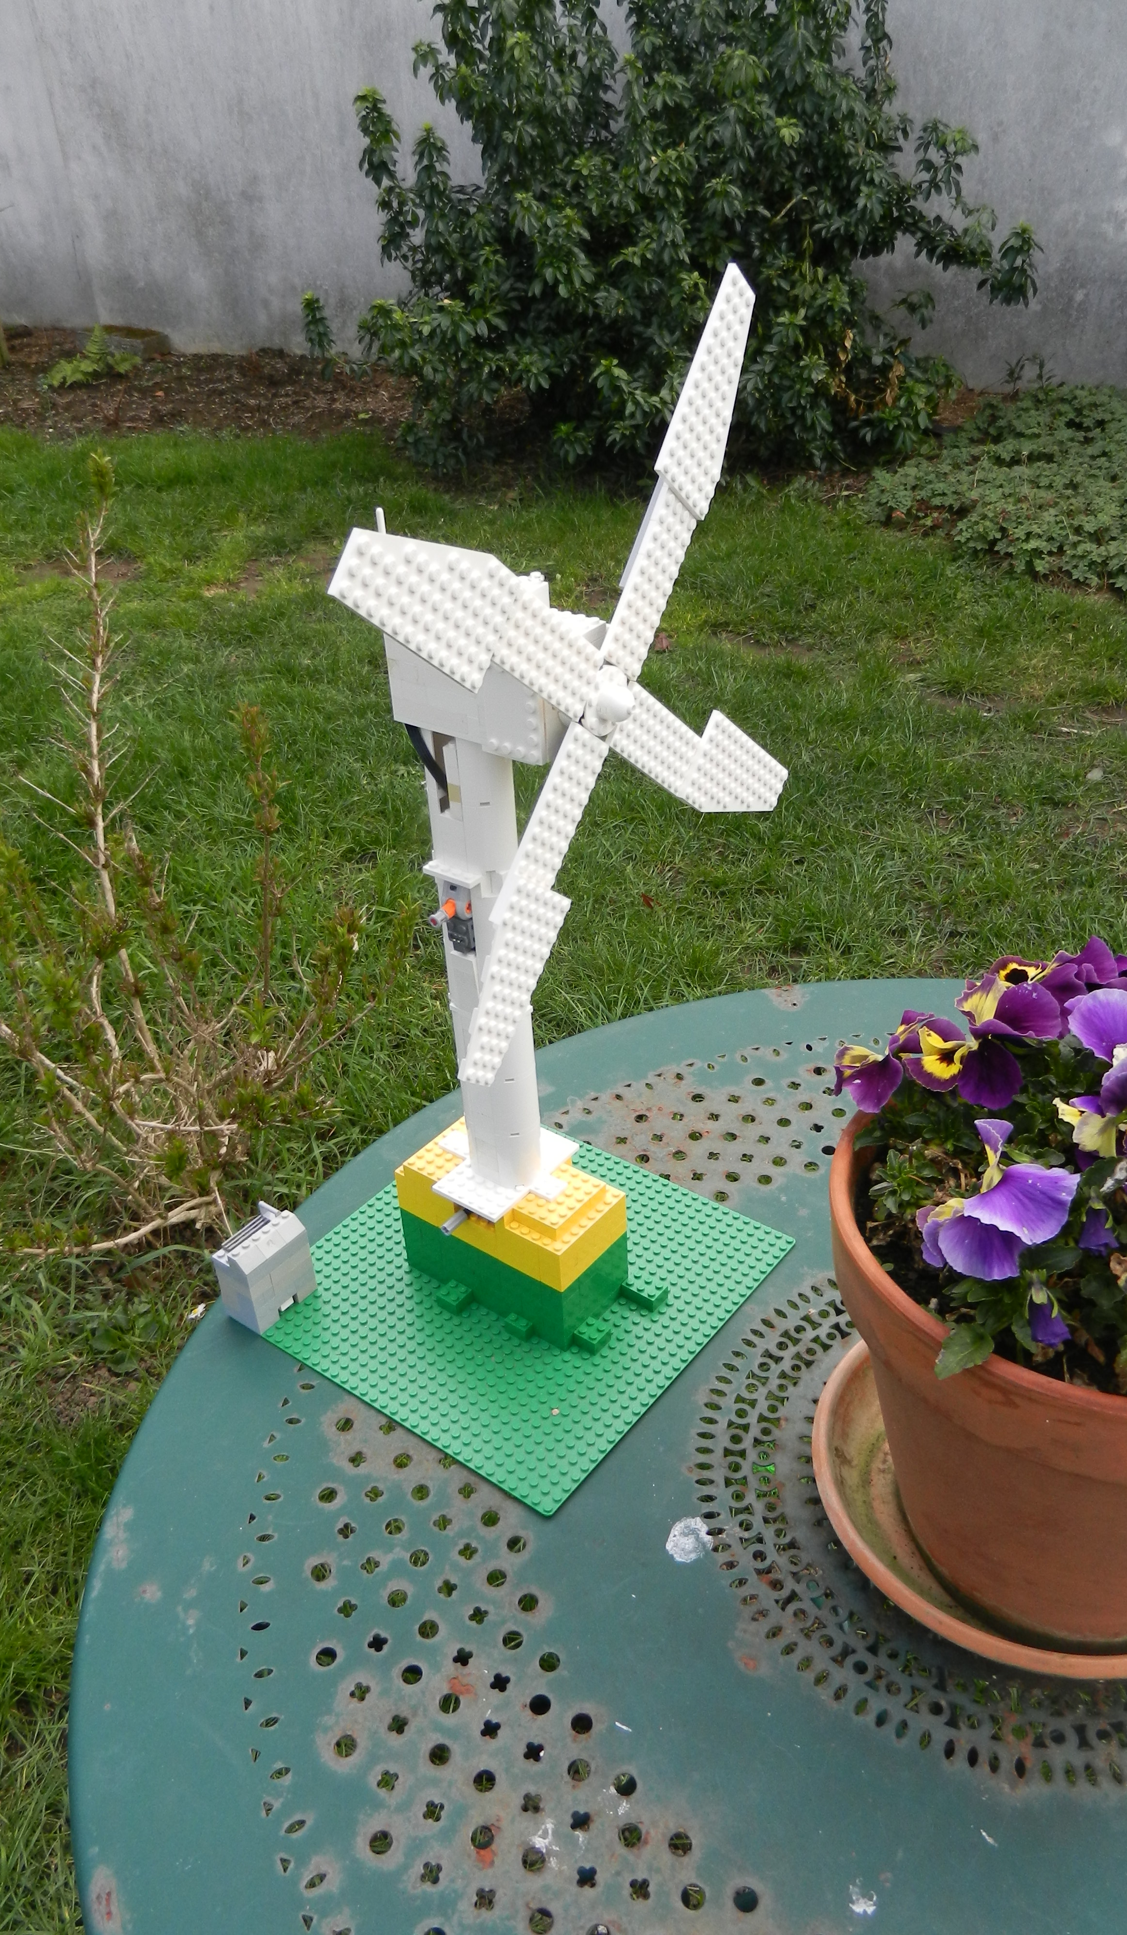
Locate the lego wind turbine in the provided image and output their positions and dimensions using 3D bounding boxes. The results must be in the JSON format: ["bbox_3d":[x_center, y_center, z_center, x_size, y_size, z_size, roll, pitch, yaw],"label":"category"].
[{"bbox_3d":[-0.023,-0.044,0.732,0.163,0.563,0.333,20,39,33],"label":"lego wind turbine"}]

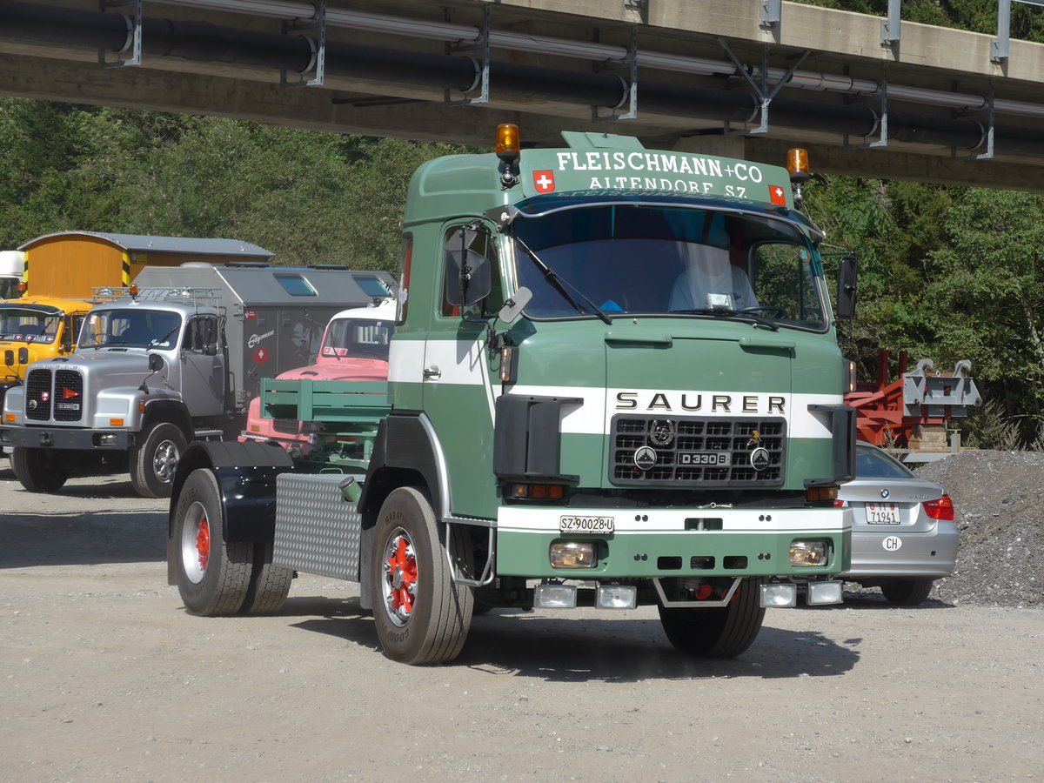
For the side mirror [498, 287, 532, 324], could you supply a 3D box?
[{"bbox_3d":[-0.035,-0.464,14.695,0.140,0.220,0.050,29,-19,38],"label":"side mirror"}]

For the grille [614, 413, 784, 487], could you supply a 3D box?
[{"bbox_3d":[0.992,0.330,15.085,1.125,0.385,0.090,1,-1,-26],"label":"grille"}]

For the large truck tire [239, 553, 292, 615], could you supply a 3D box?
[{"bbox_3d":[-1.935,1.095,19.623,0.290,1.040,1.050,1,-1,-26],"label":"large truck tire"}]

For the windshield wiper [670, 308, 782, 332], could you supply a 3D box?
[{"bbox_3d":[1.139,-0.409,15.223,0.730,0.110,0.090,1,-1,-26],"label":"windshield wiper"}]

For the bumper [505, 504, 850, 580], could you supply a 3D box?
[{"bbox_3d":[0.952,0.837,15.140,2.270,0.385,0.300,1,-1,-26],"label":"bumper"}]

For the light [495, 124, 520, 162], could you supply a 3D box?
[{"bbox_3d":[-0.075,-1.390,15.190,0.135,0.215,0.135,1,0,0],"label":"light"}]

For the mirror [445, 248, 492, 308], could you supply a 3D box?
[{"bbox_3d":[-0.296,-0.630,14.998,0.265,0.325,0.100,1,0,7],"label":"mirror"}]

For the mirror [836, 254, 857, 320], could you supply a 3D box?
[{"bbox_3d":[1.920,-0.610,16.059,0.070,0.360,0.180,1,-1,39],"label":"mirror"}]

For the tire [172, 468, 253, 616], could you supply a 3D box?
[{"bbox_3d":[-2.221,1.087,19.483,0.290,1.040,1.050,1,-1,-26],"label":"tire"}]

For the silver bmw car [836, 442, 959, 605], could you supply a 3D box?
[{"bbox_3d":[2.060,1.075,23.800,1.820,1.420,4.530,1,0,-23],"label":"silver bmw car"}]

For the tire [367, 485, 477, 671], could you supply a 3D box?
[{"bbox_3d":[-0.594,1.094,16.030,0.295,1.040,1.050,1,0,-24],"label":"tire"}]

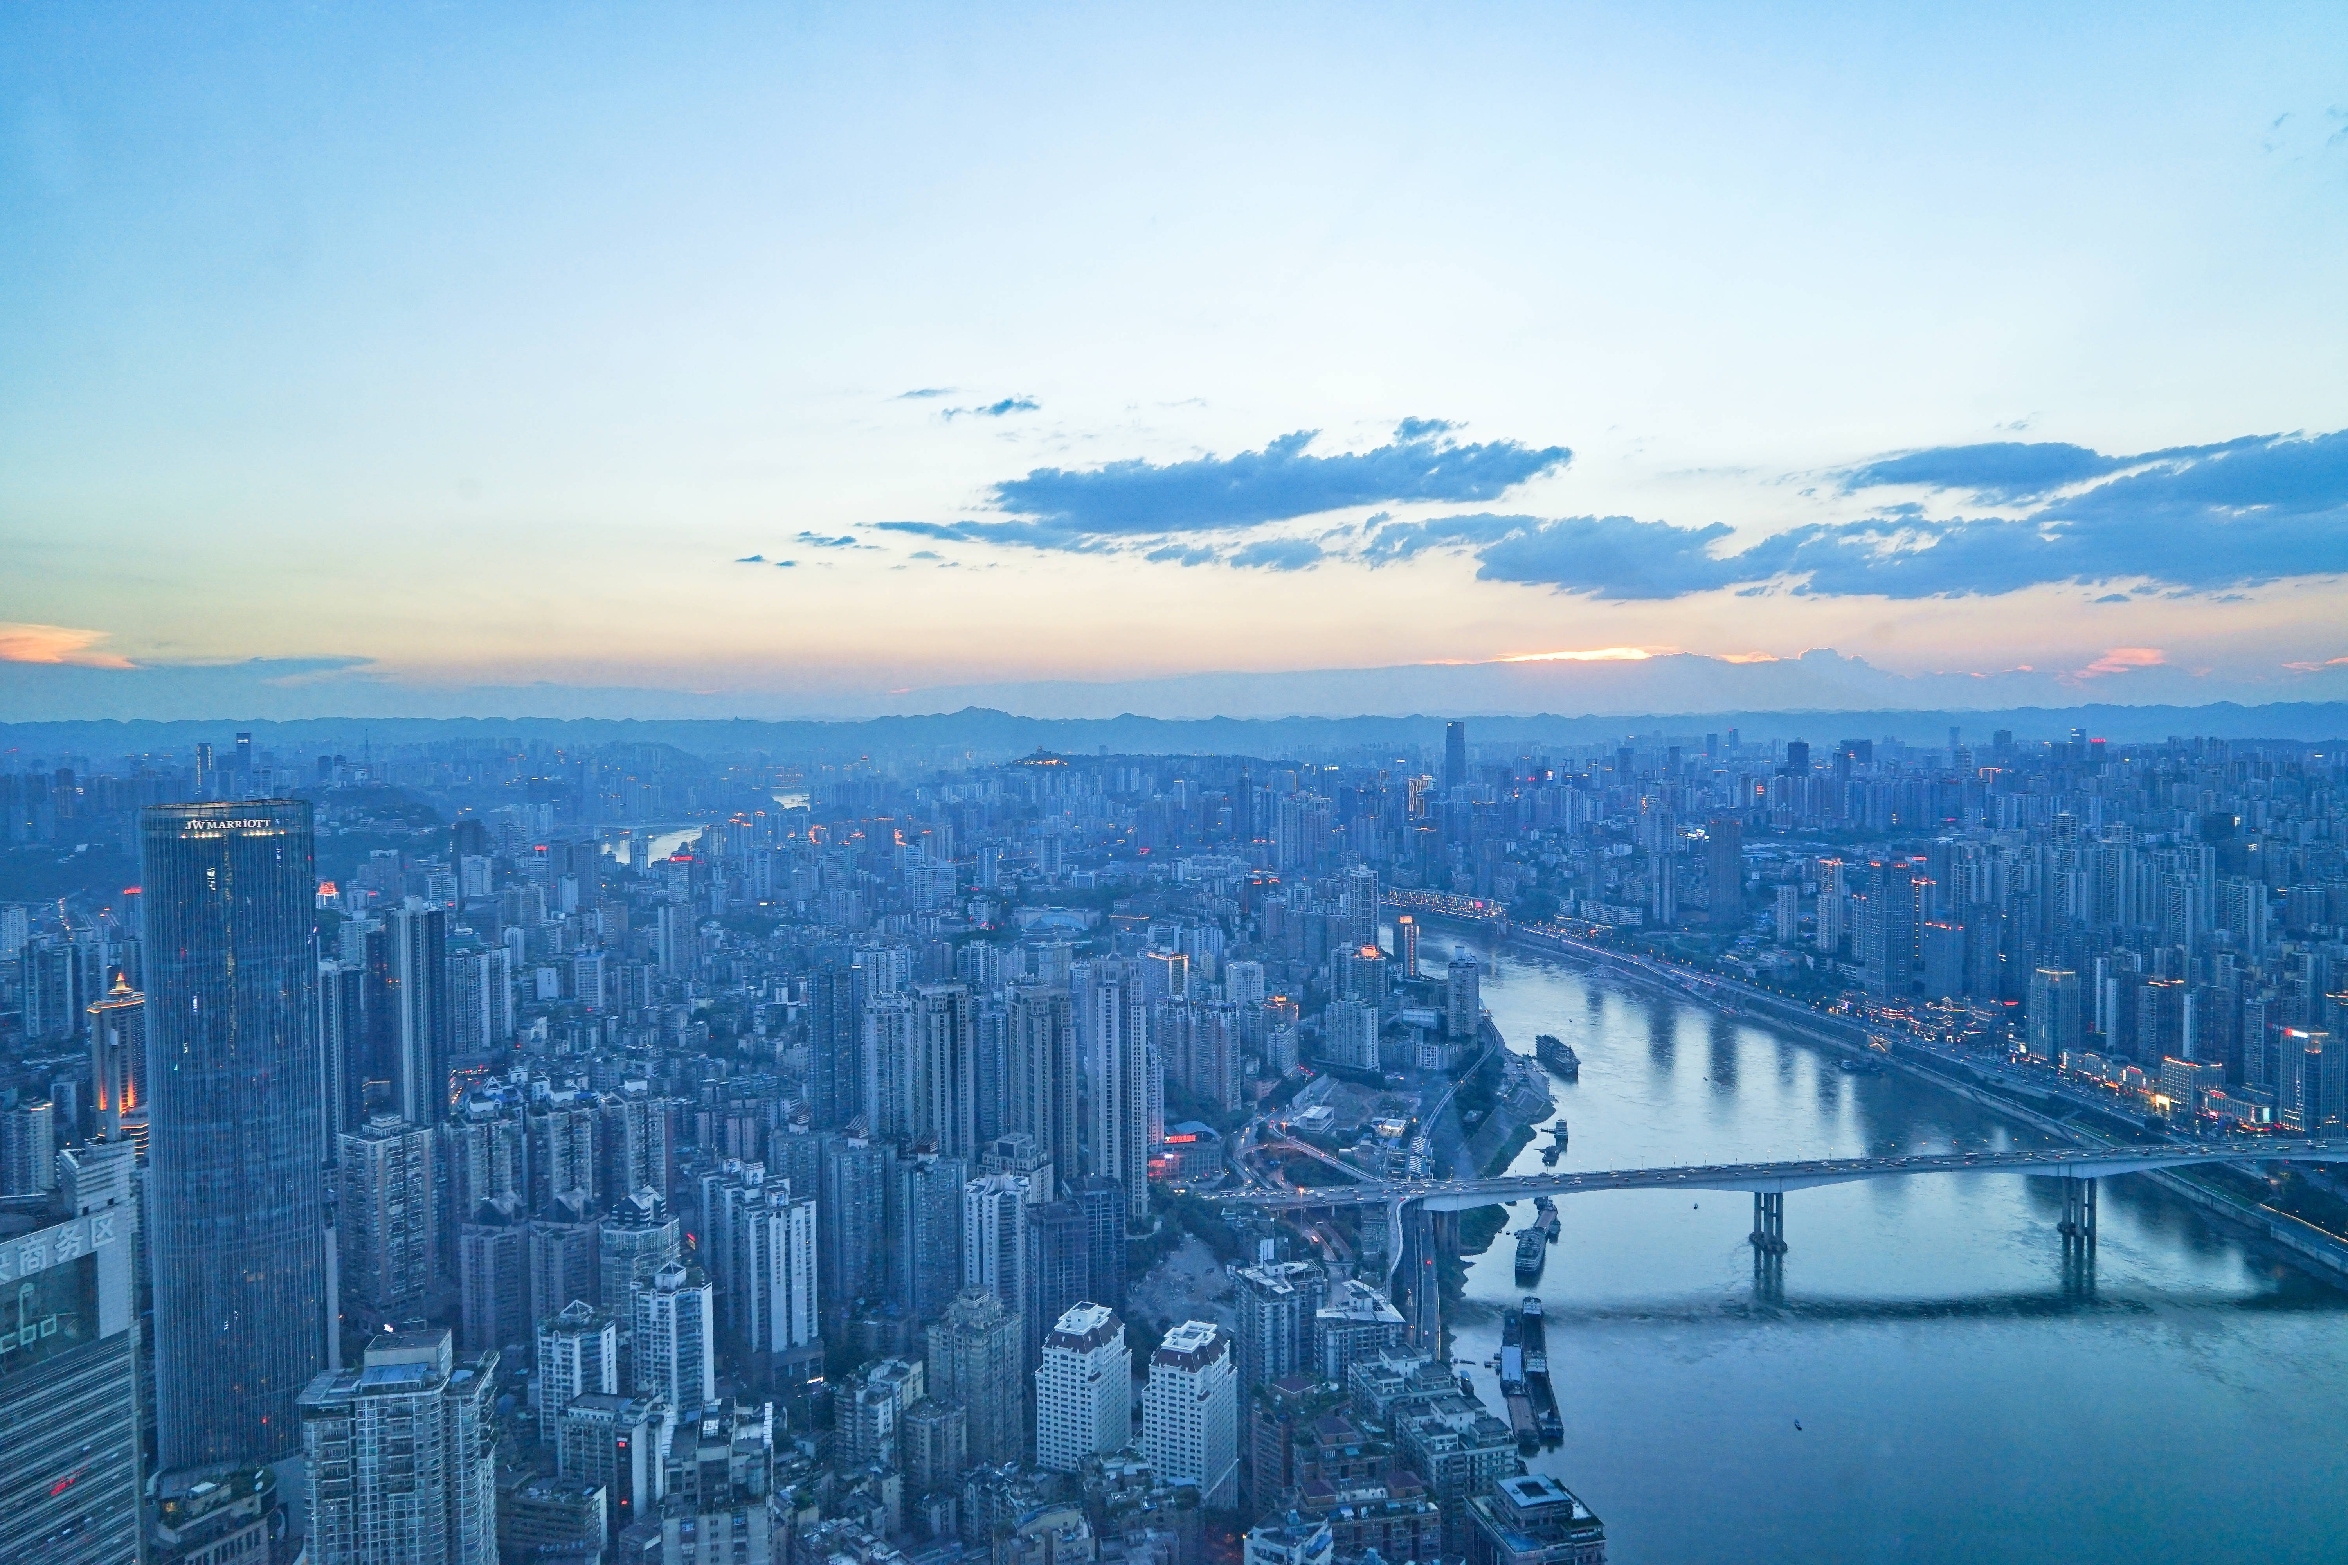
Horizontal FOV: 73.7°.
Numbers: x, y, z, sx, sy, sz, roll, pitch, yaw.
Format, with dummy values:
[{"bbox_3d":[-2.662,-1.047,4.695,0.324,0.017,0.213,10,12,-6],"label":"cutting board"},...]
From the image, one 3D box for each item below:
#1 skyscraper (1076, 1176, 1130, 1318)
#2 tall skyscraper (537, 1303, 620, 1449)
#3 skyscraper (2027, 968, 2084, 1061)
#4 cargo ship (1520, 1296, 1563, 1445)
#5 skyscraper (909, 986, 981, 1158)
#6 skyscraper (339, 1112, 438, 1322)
[{"bbox_3d":[-44.810,274.120,921.320,31.000,86.650,30.000,-1,2,-14],"label":"skyscraper"},{"bbox_3d":[-261.500,258.500,689.100,25.500,58.500,23.000,0,2,10],"label":"tall skyscraper"},{"bbox_3d":[968.400,255.300,1718.400,33.000,100.100,36.000,-1,2,-11],"label":"skyscraper"},{"bbox_3d":[225.450,354.130,961.400,14.200,9.000,199.080,0,2,10],"label":"cargo ship"},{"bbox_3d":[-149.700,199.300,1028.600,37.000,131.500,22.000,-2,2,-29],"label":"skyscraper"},{"bbox_3d":[-447.900,244.600,892.700,35.000,106.900,35.000,1,2,33],"label":"skyscraper"}]

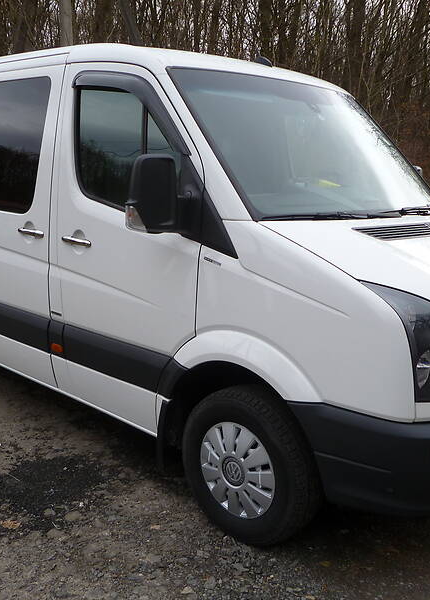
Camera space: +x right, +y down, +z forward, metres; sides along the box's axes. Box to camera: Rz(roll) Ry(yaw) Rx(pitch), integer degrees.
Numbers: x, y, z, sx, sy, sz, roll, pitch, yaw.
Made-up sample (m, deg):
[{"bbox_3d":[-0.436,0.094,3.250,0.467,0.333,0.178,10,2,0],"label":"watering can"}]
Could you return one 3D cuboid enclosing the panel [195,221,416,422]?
[{"bbox_3d":[0.346,0.048,2.600,1.000,0.680,0.255,13,16,42],"label":"panel"}]

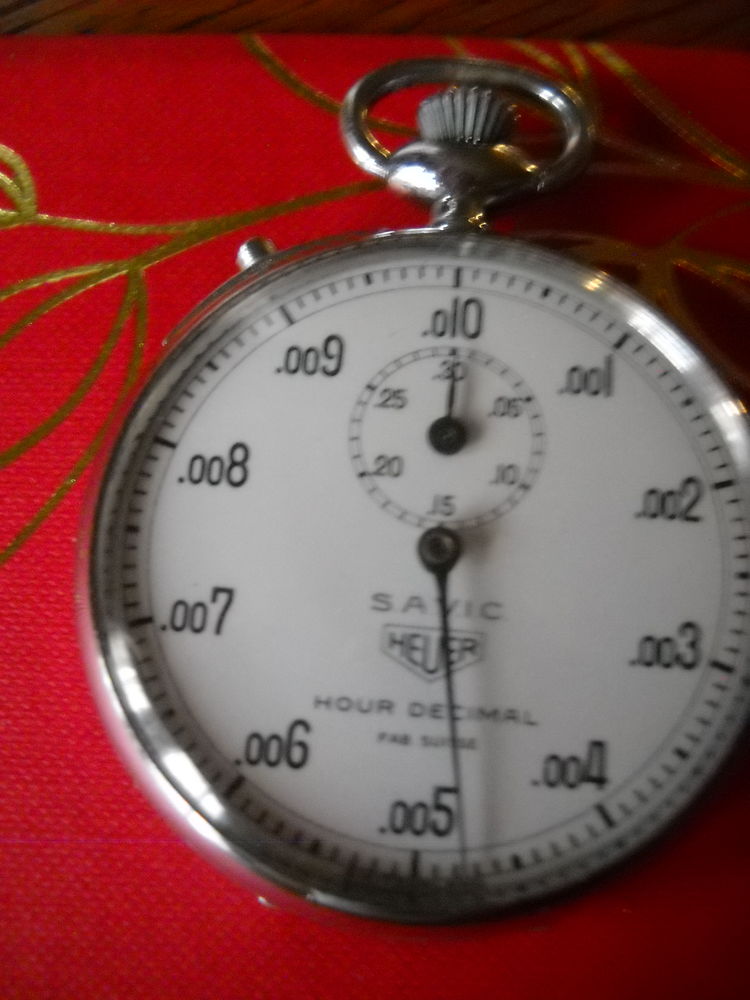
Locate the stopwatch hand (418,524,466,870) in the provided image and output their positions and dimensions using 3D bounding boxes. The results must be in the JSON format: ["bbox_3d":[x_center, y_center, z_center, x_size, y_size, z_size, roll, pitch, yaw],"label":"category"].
[{"bbox_3d":[0.005,0.013,0.083,0.003,0.001,0.024,-4,76,0],"label":"stopwatch hand"}]

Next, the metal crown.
[{"bbox_3d":[0.008,-0.030,0.100,0.008,0.008,0.006,4,76,2],"label":"metal crown"}]

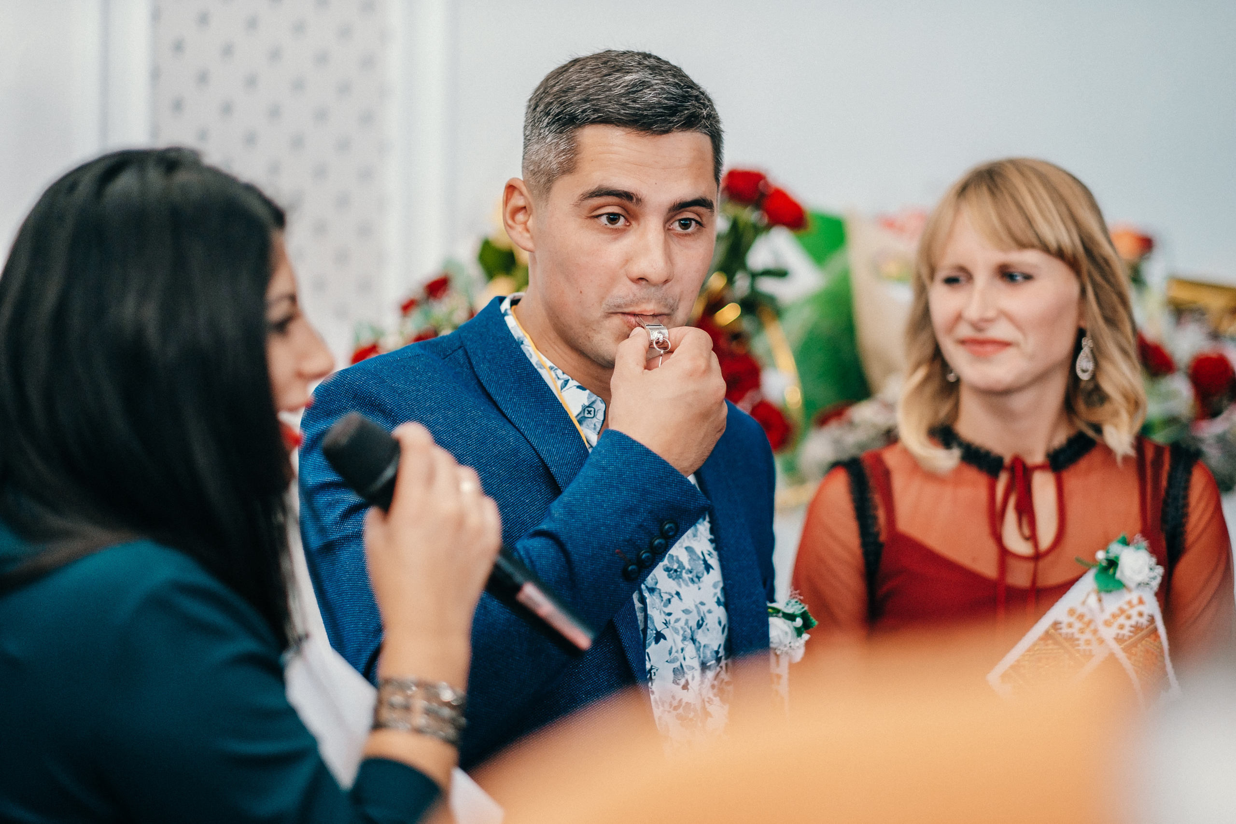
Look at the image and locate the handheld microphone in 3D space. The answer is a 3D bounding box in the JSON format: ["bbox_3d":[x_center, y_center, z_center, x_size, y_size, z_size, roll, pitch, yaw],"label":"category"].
[{"bbox_3d":[-0.113,0.088,2.030,0.243,0.047,0.047,41,0,-8],"label":"handheld microphone"}]

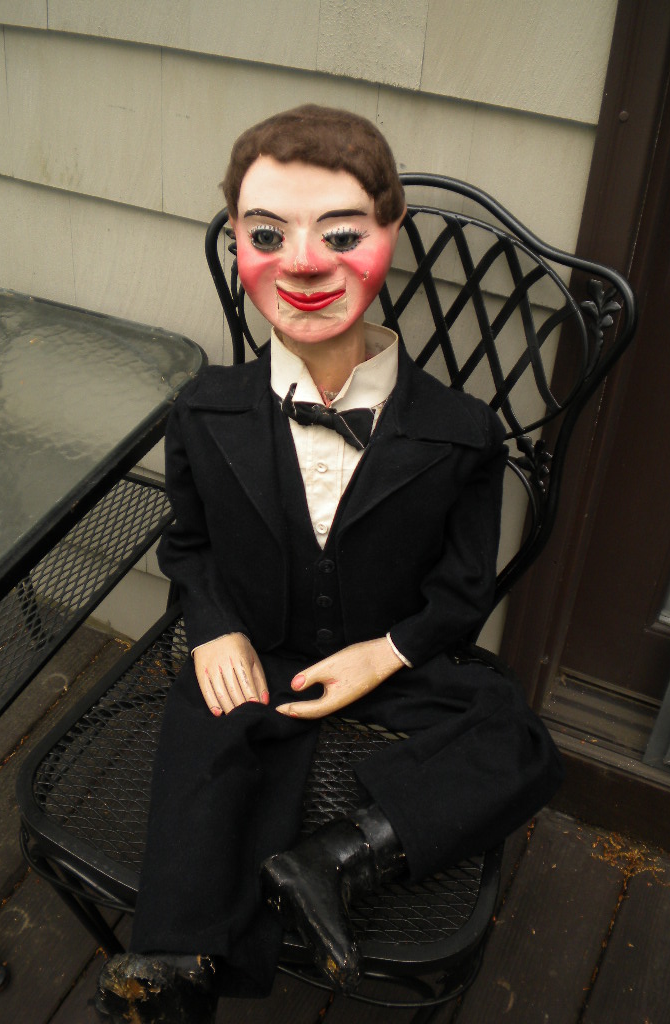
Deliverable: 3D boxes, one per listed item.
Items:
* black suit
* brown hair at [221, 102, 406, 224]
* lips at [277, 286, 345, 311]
[{"bbox_3d":[0.028,0.111,0.994,0.415,0.470,0.530,9,27,10],"label":"black suit"},{"bbox_3d":[-0.020,-0.331,1.010,0.178,0.140,0.190,7,26,6],"label":"brown hair"},{"bbox_3d":[-0.022,-0.196,0.950,0.062,0.022,0.019,7,26,6],"label":"lips"}]

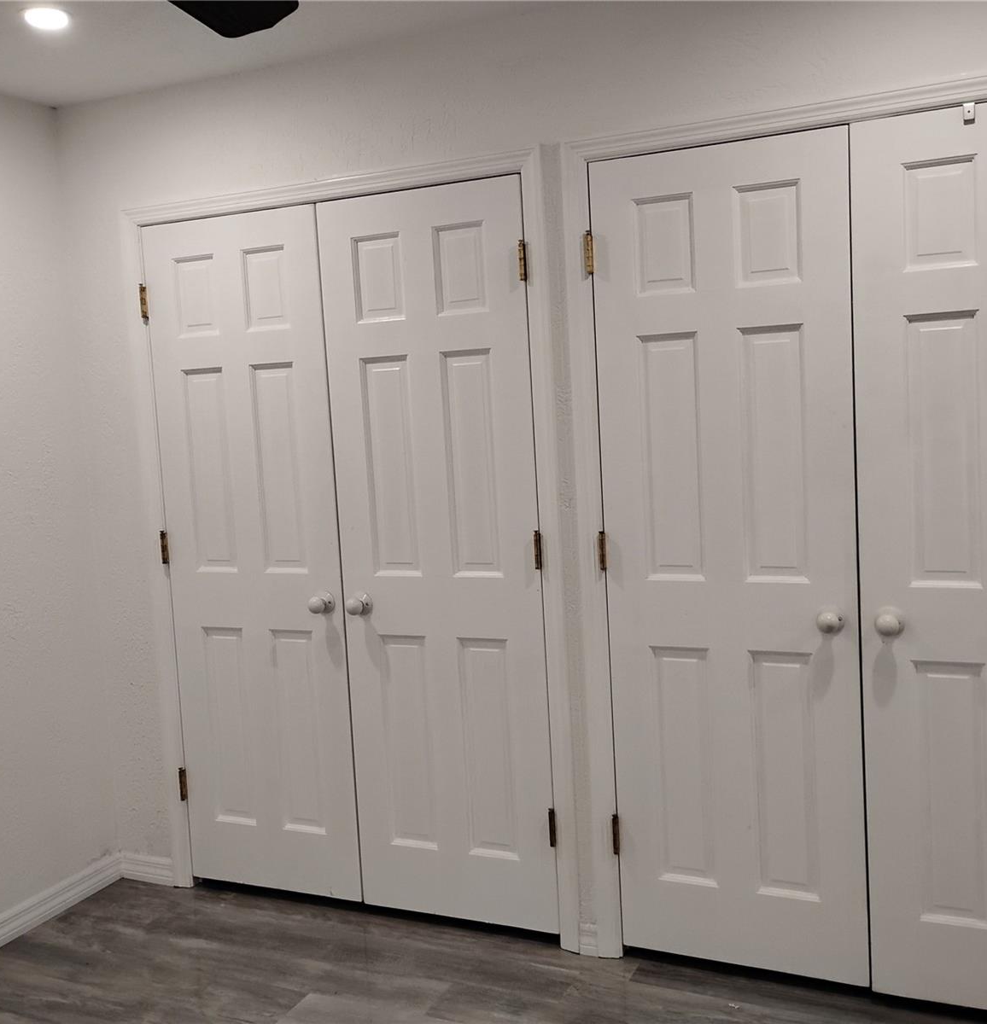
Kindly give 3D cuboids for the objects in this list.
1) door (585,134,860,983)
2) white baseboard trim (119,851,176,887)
[{"bbox_3d":[0.571,0.137,2.673,0.607,1.995,0.041,-1,6,25],"label":"door"},{"bbox_3d":[-1.105,1.137,3.527,0.214,0.095,0.016,-1,6,25],"label":"white baseboard trim"}]

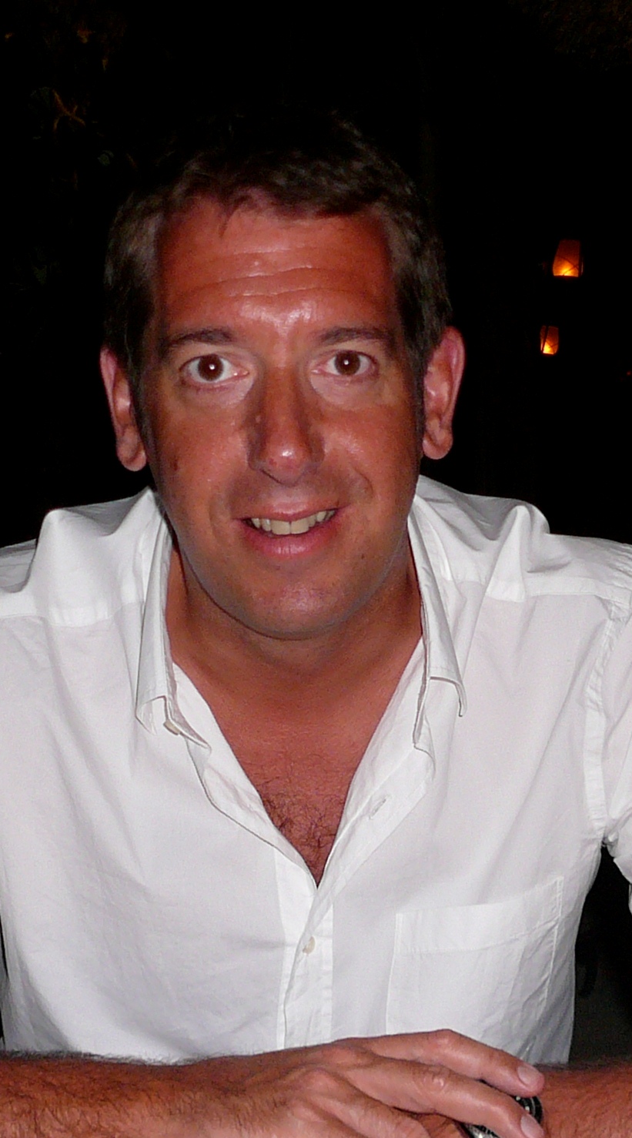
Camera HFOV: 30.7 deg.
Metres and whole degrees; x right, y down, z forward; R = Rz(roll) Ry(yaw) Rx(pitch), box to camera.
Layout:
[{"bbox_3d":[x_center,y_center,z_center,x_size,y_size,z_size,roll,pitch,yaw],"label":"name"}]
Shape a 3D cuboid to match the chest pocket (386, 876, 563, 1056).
[{"bbox_3d":[0.104,0.278,0.765,0.117,0.130,0.026,3,9,-24],"label":"chest pocket"}]

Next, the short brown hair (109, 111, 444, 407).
[{"bbox_3d":[-0.022,-0.165,0.640,0.187,0.190,0.210,0,10,-2],"label":"short brown hair"}]

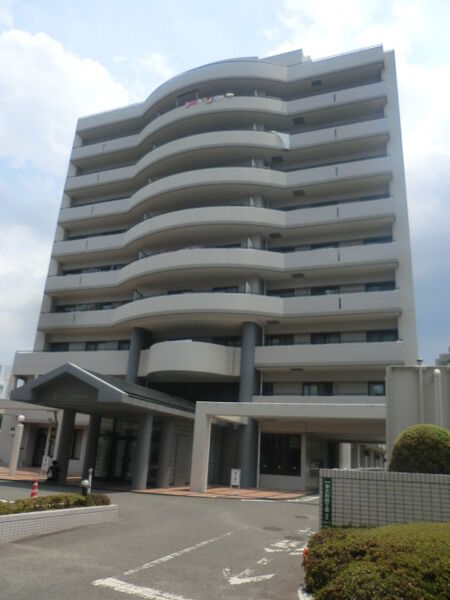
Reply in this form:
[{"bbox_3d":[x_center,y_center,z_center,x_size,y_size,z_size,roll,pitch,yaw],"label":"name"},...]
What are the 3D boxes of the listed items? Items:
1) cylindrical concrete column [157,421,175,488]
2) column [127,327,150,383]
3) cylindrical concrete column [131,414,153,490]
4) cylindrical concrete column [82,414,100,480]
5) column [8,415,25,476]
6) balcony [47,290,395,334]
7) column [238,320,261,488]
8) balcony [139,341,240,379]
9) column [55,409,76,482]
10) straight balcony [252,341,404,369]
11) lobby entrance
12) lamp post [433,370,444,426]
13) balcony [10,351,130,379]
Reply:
[{"bbox_3d":[-3.085,7.924,24.511,0.676,3.505,0.676,3,-19,1],"label":"cylindrical concrete column"},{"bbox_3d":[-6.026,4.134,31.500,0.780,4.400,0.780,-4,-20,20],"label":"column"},{"bbox_3d":[-3.591,6.587,20.470,0.620,3.100,0.620,3,-19,1],"label":"cylindrical concrete column"},{"bbox_3d":[-7.087,7.701,24.457,0.580,3.210,0.580,3,-19,1],"label":"cylindrical concrete column"},{"bbox_3d":[-10.807,7.591,24.350,0.400,2.930,0.400,-4,-20,20],"label":"column"},{"bbox_3d":[-2.104,0.842,31.803,26.437,1.477,3.432,-4,-20,20],"label":"balcony"},{"bbox_3d":[1.268,6.014,27.780,0.800,9.500,0.800,-4,-20,20],"label":"column"},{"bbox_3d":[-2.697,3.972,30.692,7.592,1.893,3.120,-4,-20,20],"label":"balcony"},{"bbox_3d":[-7.566,6.881,22.156,0.580,3.200,0.580,-4,-20,20],"label":"column"},{"bbox_3d":[6.275,3.554,28.666,8.913,1.383,1.612,-4,-20,20],"label":"straight balcony"},{"bbox_3d":[-5.636,8.566,26.631,3.974,3.160,0.500,-4,-20,20],"label":"lobby entrance"},{"bbox_3d":[6.832,4.508,14.563,0.260,4.729,0.260,-4,-20,20],"label":"lamp post"},{"bbox_3d":[-11.171,4.913,34.898,10.036,1.820,1.664,-4,-20,20],"label":"balcony"}]

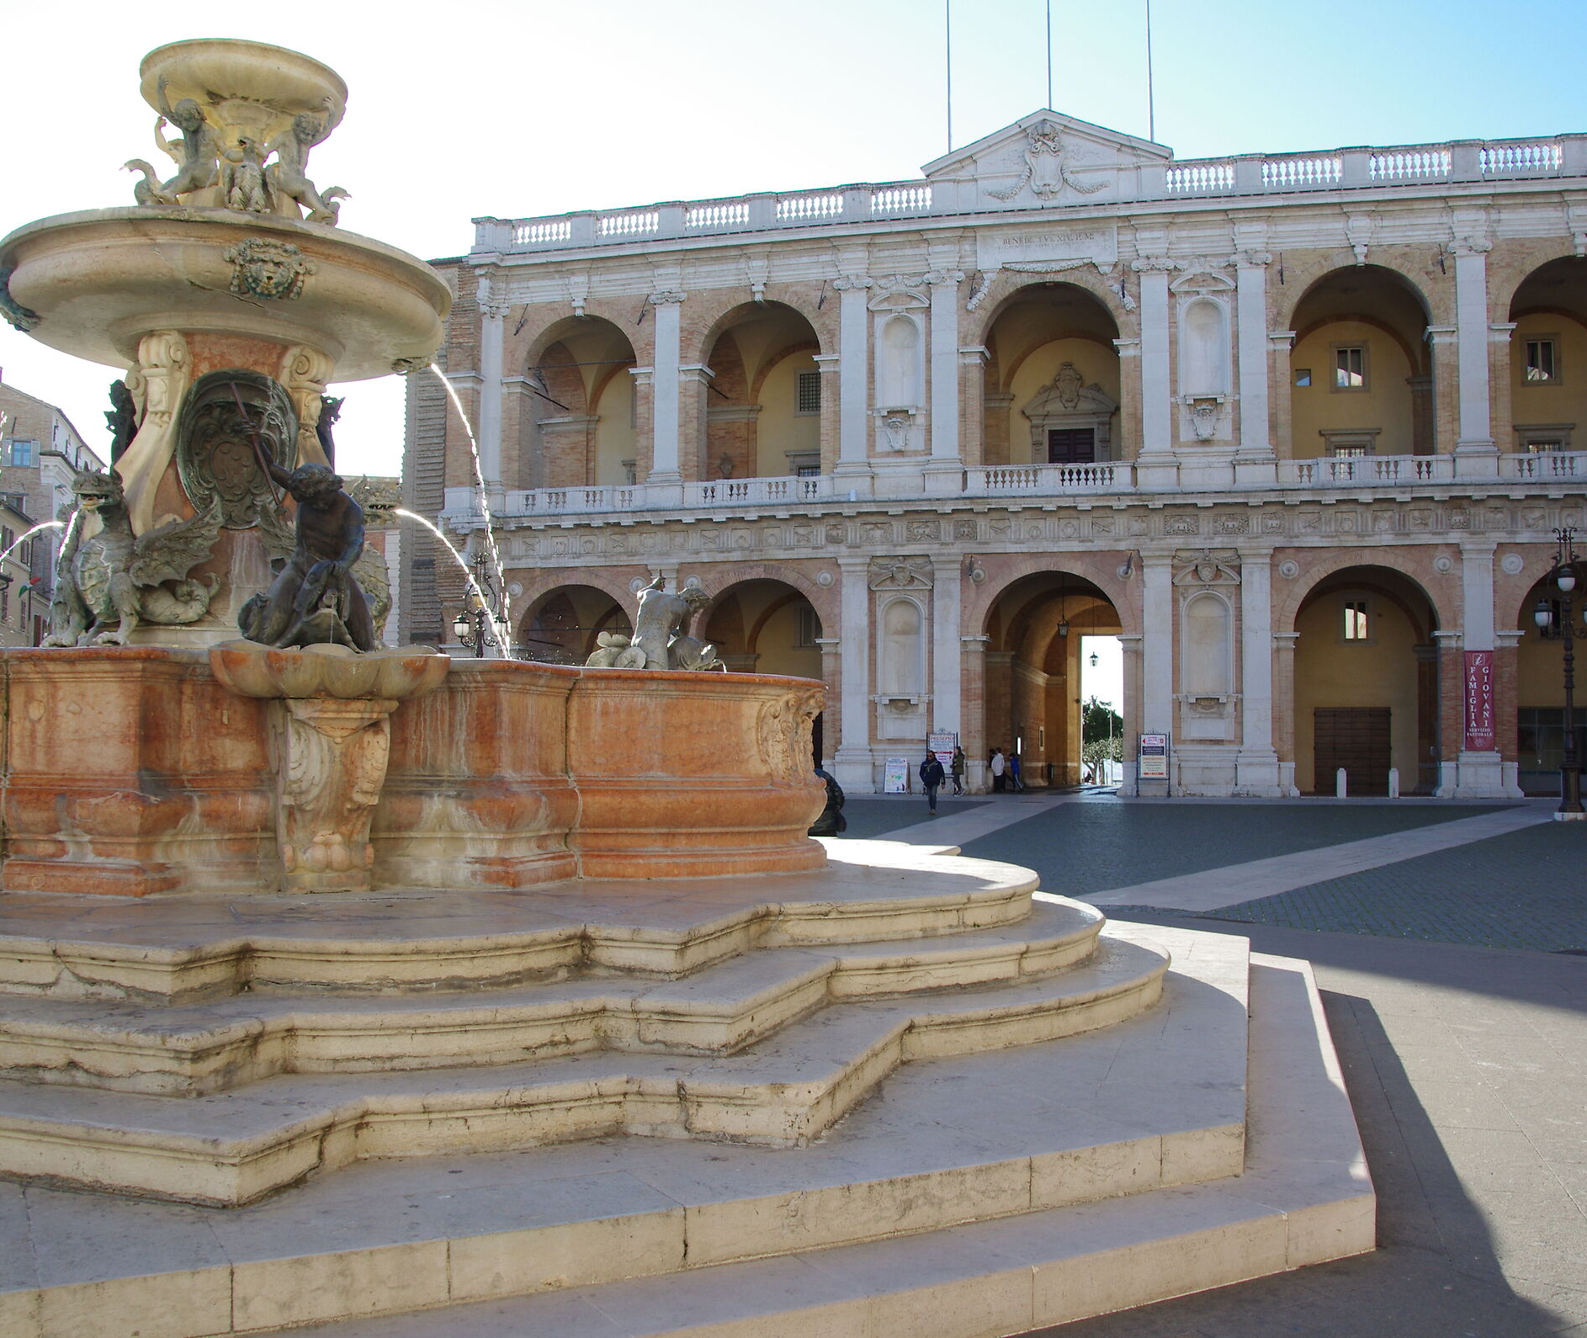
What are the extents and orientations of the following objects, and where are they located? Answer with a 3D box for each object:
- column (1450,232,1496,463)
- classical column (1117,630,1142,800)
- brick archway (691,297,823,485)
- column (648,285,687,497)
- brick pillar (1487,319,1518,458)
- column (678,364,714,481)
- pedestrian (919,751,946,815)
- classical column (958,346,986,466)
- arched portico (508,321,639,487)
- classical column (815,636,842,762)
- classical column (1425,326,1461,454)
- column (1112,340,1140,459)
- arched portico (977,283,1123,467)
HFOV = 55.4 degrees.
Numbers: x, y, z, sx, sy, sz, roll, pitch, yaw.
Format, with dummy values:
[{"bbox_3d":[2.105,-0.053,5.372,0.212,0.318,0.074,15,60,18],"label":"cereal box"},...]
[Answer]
[{"bbox_3d":[20.850,-9.898,46.487,1.250,6.918,0.600,0,-3,14],"label":"column"},{"bbox_3d":[11.353,1.577,51.187,0.780,5.713,0.850,0,-3,14],"label":"classical column"},{"bbox_3d":[-1.146,-10.242,57.675,4.944,7.519,1.184,0,-3,15],"label":"brick archway"},{"bbox_3d":[-4.627,-10.232,55.487,1.193,7.318,0.750,0,-3,14],"label":"column"},{"bbox_3d":[23.775,-9.126,50.817,0.948,5.047,1.133,0,-3,15],"label":"brick pillar"},{"bbox_3d":[-3.723,-8.967,56.829,1.046,4.866,1.200,-1,-3,13],"label":"column"},{"bbox_3d":[3.605,2.942,39.243,0.620,1.690,0.420,0,-3,6],"label":"pedestrian"},{"bbox_3d":[6.497,-9.163,54.335,1.042,4.730,1.100,-1,-3,13],"label":"classical column"},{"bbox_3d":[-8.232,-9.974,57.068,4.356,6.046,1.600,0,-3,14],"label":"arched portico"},{"bbox_3d":[1.310,1.032,51.394,0.871,4.202,0.950,0,-3,14],"label":"classical column"},{"bbox_3d":[20.138,-8.581,47.145,0.952,4.032,0.950,0,-3,14],"label":"classical column"},{"bbox_3d":[11.371,-9.195,51.753,0.903,4.131,0.850,0,-3,14],"label":"column"},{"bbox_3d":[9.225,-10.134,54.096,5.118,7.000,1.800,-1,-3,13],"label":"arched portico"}]

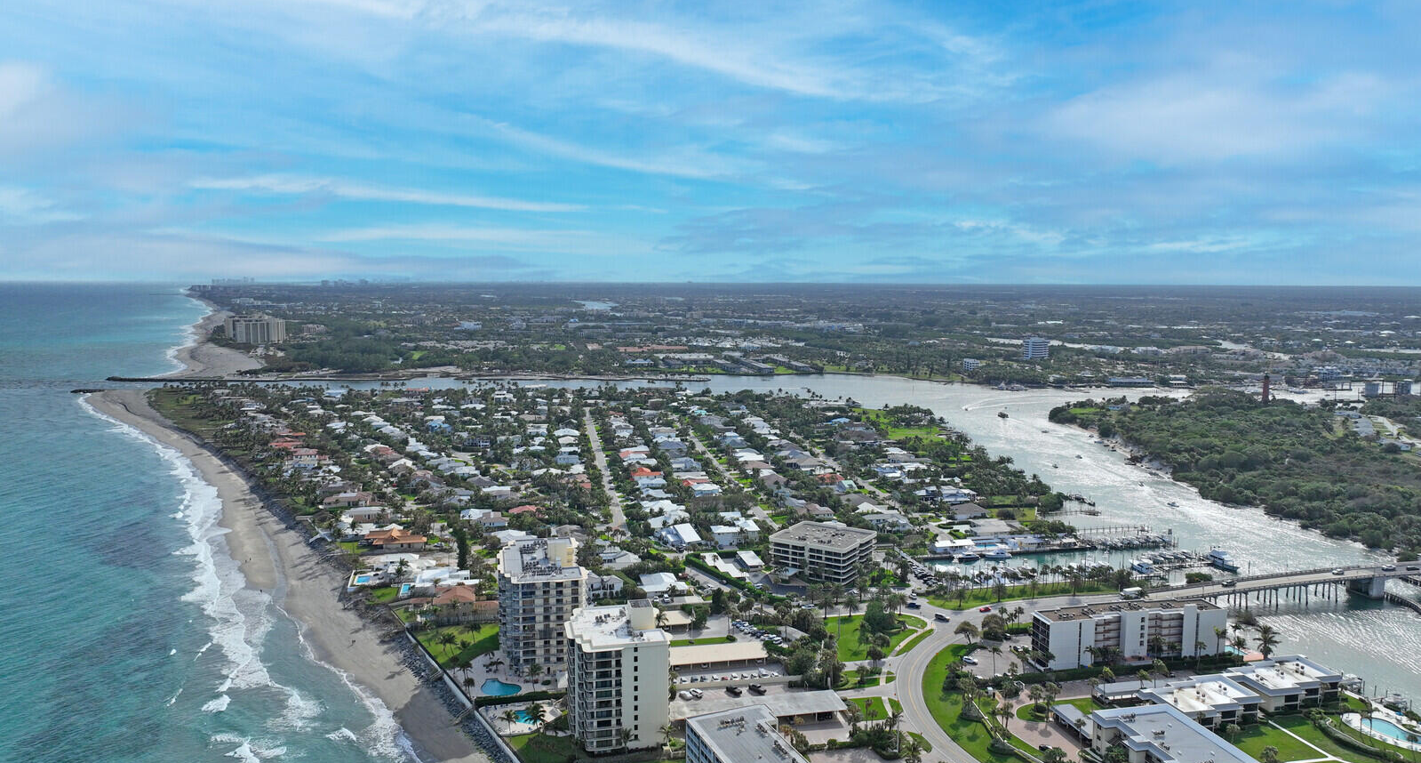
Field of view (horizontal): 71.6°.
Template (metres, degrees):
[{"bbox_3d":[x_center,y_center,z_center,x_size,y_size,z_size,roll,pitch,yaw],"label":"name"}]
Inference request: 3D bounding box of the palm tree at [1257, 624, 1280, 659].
[{"bbox_3d":[179.650,84.400,316.490,7.850,12.910,7.850,0,6,0],"label":"palm tree"}]

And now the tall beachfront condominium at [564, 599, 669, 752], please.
[{"bbox_3d":[-25.400,78.610,270.350,27.300,30.800,33.000,-1,6,-11],"label":"tall beachfront condominium"}]

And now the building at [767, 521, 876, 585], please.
[{"bbox_3d":[48.020,71.780,418.670,35.640,15.120,33.810,4,7,33],"label":"building"}]

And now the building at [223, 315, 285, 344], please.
[{"bbox_3d":[-826.460,-90.050,1792.660,98.000,42.000,62.000,-3,7,-26],"label":"building"}]

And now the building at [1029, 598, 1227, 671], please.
[{"bbox_3d":[134.900,81.460,319.780,63.500,15.800,14.500,-1,6,-12],"label":"building"}]

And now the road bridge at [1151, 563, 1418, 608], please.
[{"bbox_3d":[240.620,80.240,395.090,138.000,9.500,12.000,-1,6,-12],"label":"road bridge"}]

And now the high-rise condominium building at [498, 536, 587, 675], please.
[{"bbox_3d":[-56.240,70.400,325.070,27.150,34.530,50.120,-1,6,-13],"label":"high-rise condominium building"}]

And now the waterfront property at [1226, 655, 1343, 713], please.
[{"bbox_3d":[169.100,89.070,289.590,30.500,7.200,19.000,-2,6,-16],"label":"waterfront property"}]

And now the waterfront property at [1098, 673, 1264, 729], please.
[{"bbox_3d":[135.800,90.380,276.190,35.000,7.200,20.500,-2,6,-16],"label":"waterfront property"}]

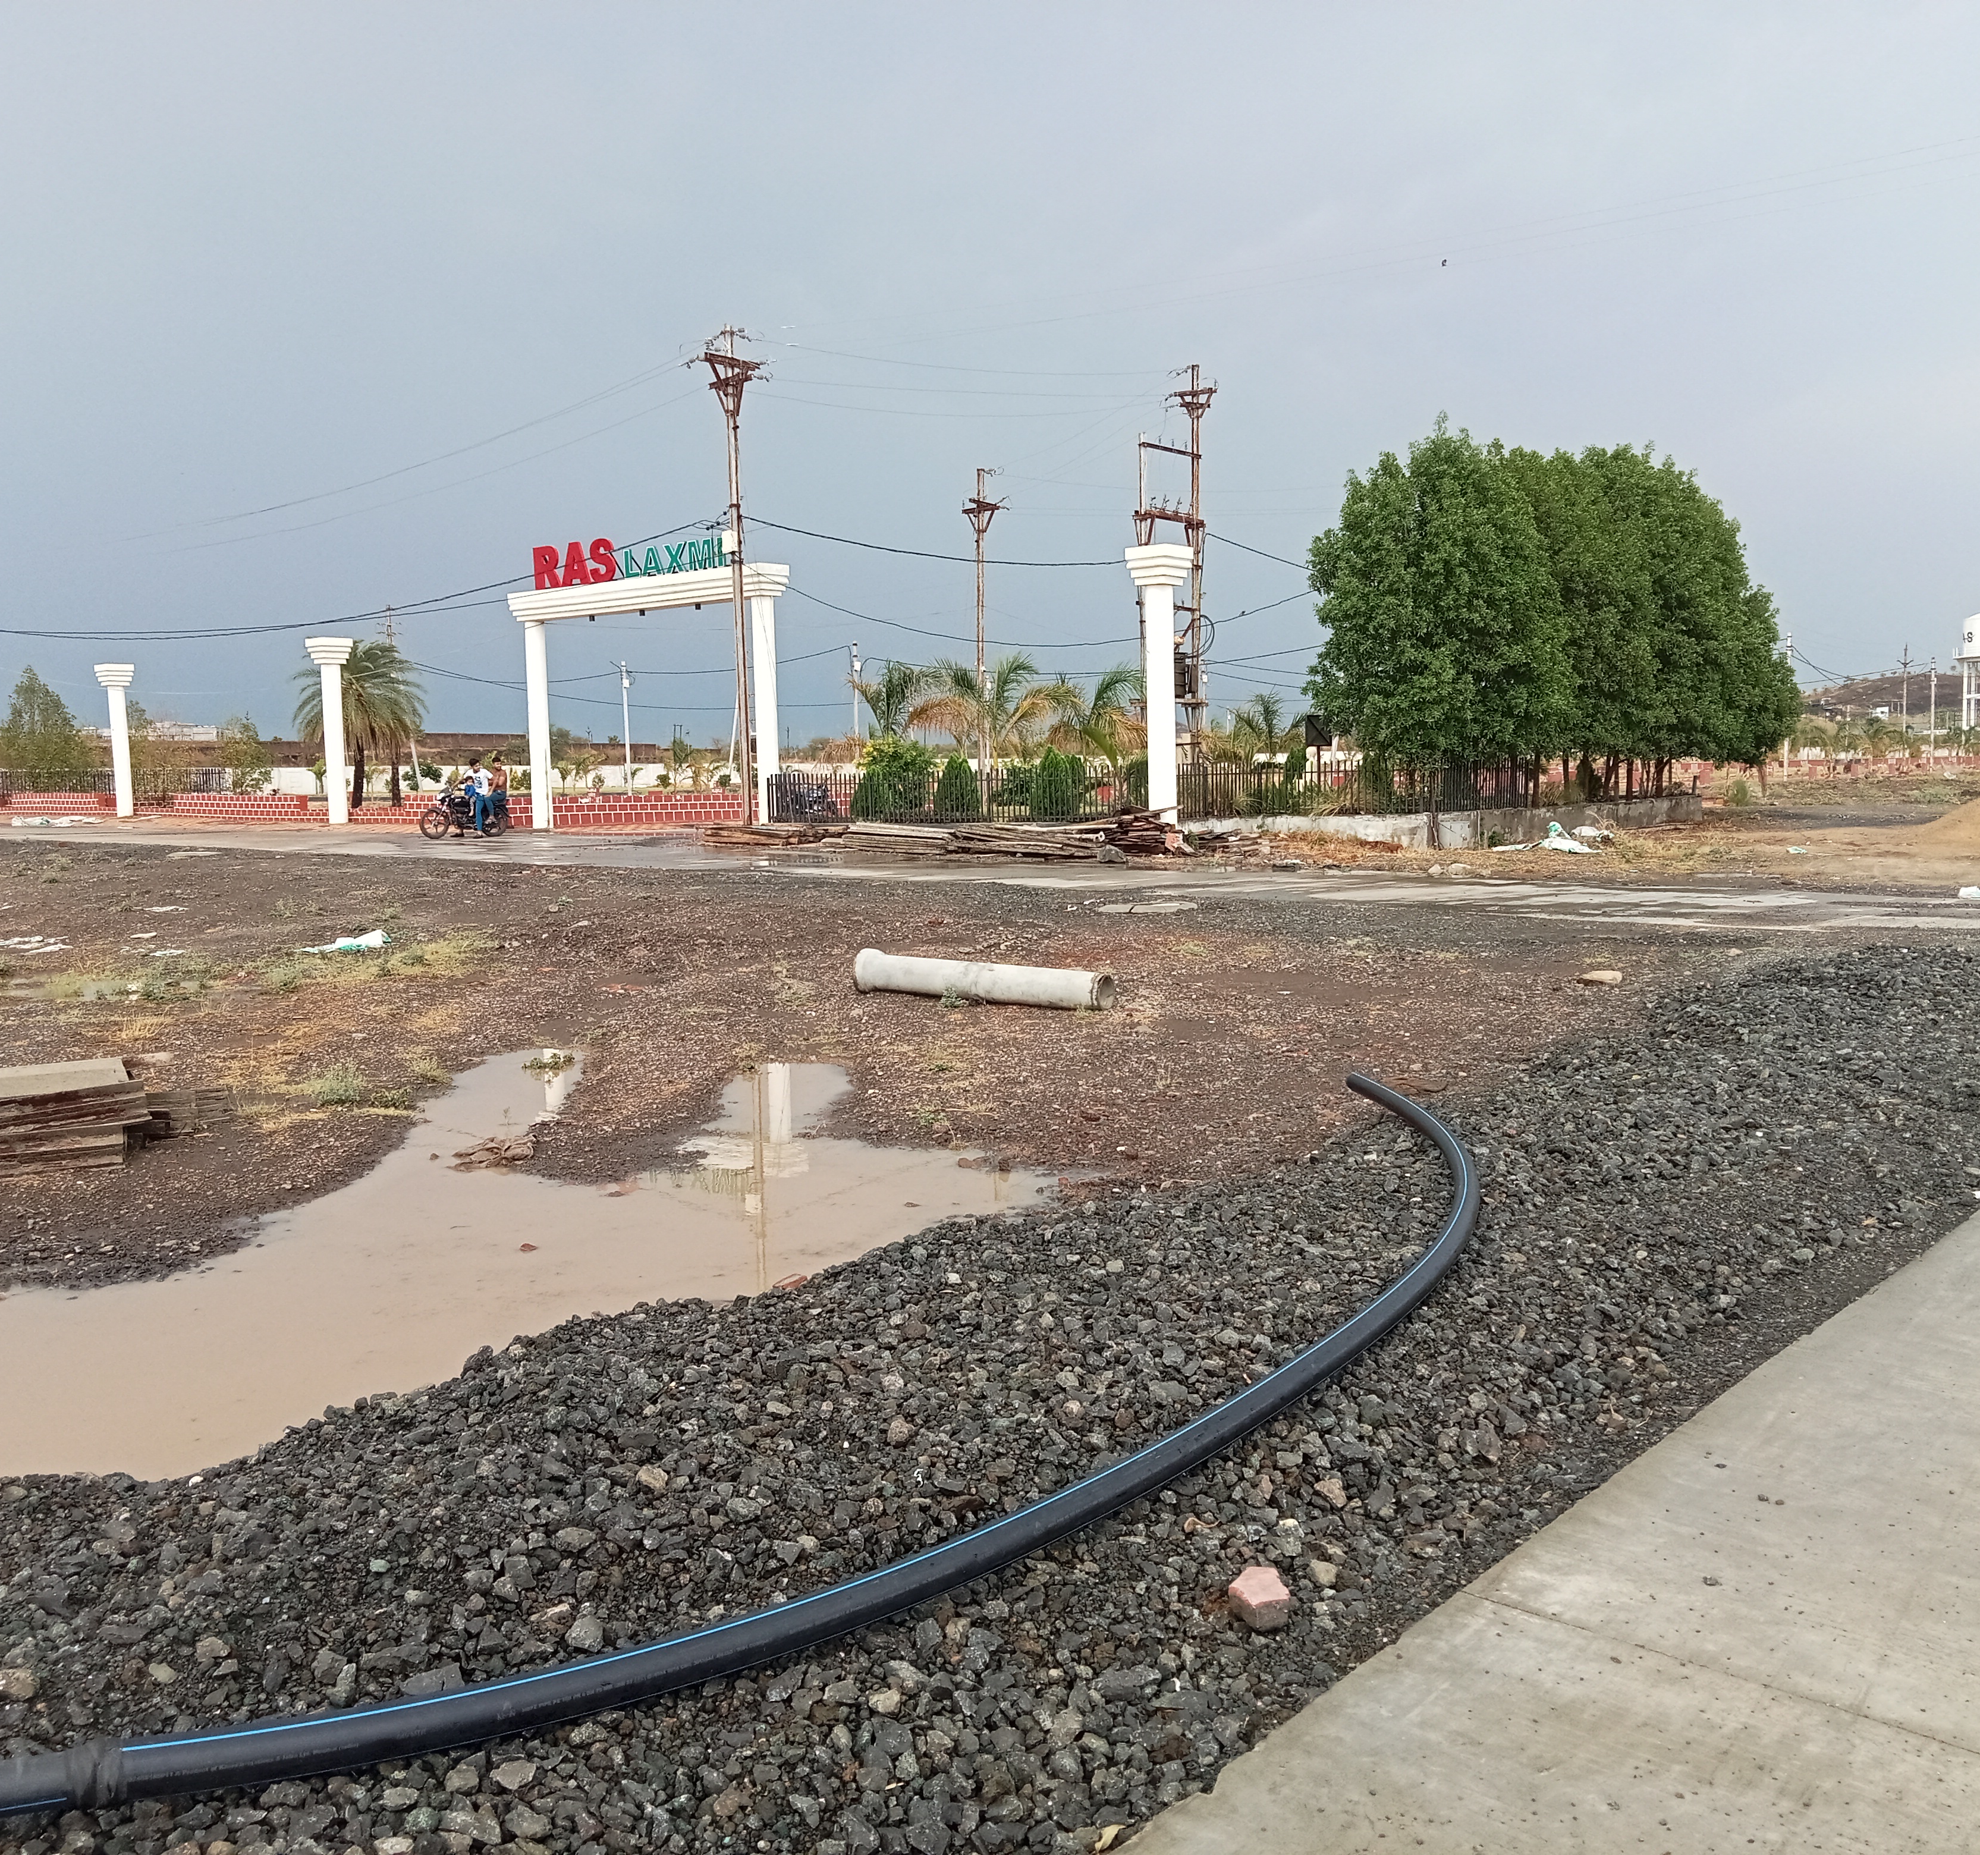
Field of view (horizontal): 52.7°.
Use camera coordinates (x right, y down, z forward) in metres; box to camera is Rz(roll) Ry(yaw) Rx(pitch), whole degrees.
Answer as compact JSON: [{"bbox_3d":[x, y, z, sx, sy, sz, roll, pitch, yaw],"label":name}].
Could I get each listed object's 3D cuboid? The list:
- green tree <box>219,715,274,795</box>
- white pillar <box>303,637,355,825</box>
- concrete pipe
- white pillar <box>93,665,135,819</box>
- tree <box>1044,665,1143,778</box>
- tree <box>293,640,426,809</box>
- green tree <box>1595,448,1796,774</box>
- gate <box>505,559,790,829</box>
[{"bbox_3d":[-23.682,-5.229,63.732,1.750,3.127,1.750,-3,6,-20],"label":"green tree"},{"bbox_3d":[-16.485,-4.923,50.322,0.800,4.645,0.800,3,7,40],"label":"white pillar"},{"bbox_3d":[-0.063,0.351,13.120,2.000,0.270,0.270,4,7,38],"label":"concrete pipe"},{"bbox_3d":[-27.111,-5.763,62.000,0.950,4.701,0.950,-6,7,-43],"label":"white pillar"},{"bbox_3d":[2.401,-4.084,42.500,2.463,2.955,2.600,-1,5,3],"label":"tree"},{"bbox_3d":[-17.947,-5.753,57.000,3.799,4.845,3.800,-3,5,-17],"label":"tree"},{"bbox_3d":[14.562,-6.470,42.000,4.746,7.139,4.700,1,5,19],"label":"green tree"},{"bbox_3d":[-7.052,-4.533,41.021,8.270,5.100,0.800,3,7,42],"label":"gate"}]

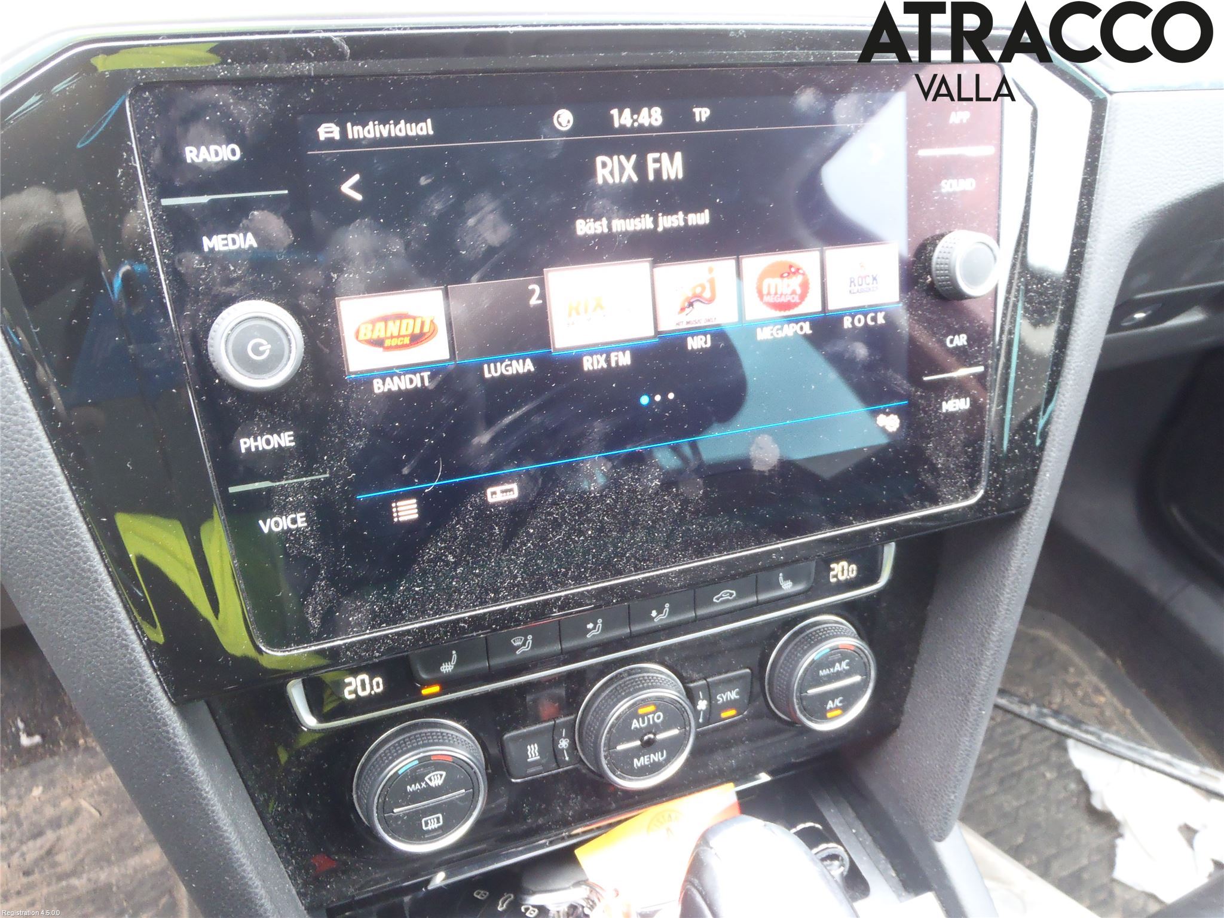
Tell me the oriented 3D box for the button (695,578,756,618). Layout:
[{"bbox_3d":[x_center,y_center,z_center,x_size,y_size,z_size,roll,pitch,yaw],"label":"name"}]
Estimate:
[{"bbox_3d":[0.039,0.048,0.347,0.025,0.013,0.006,-10,12,-21],"label":"button"}]

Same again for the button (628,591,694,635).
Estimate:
[{"bbox_3d":[0.017,0.052,0.338,0.025,0.013,0.006,-10,12,-21],"label":"button"}]

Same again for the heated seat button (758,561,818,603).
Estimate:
[{"bbox_3d":[0.062,0.044,0.356,0.025,0.013,0.006,-10,12,-21],"label":"heated seat button"}]

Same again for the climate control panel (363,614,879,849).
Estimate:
[{"bbox_3d":[0.010,0.093,0.339,0.192,0.044,0.018,-10,11,-21],"label":"climate control panel"}]

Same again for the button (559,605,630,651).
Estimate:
[{"bbox_3d":[-0.006,0.056,0.330,0.025,0.013,0.006,-10,12,-21],"label":"button"}]

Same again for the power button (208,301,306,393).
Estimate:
[{"bbox_3d":[-0.083,-0.026,0.232,0.021,0.021,0.011,-10,14,-21],"label":"power button"}]

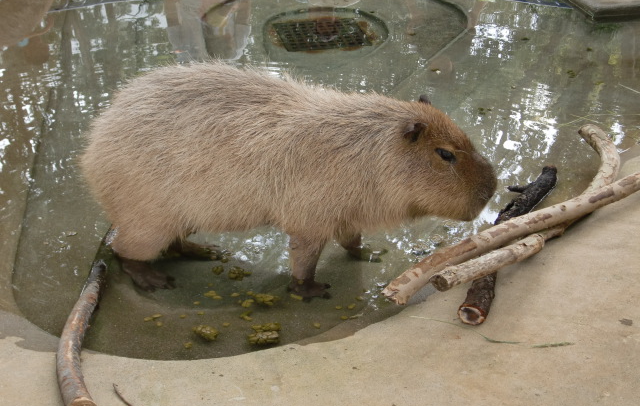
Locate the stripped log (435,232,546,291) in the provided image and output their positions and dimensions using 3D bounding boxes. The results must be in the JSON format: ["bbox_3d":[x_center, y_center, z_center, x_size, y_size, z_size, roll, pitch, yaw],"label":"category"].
[{"bbox_3d":[0.434,0.146,3.094,0.360,0.055,0.052,-19,33,-32],"label":"stripped log"}]

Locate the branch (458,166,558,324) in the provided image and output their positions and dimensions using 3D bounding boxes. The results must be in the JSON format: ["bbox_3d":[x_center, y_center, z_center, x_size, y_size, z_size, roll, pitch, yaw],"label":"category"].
[{"bbox_3d":[0.527,0.078,3.317,0.110,0.085,0.920,10,29,19],"label":"branch"}]

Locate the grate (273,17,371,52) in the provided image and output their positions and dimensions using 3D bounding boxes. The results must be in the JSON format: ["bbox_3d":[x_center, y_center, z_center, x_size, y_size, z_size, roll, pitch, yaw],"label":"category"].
[{"bbox_3d":[0.006,-0.701,5.142,0.350,0.030,0.350,-5,27,-10],"label":"grate"}]

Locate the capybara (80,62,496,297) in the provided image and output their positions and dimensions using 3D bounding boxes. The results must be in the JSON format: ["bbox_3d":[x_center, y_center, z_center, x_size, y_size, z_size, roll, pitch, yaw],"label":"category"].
[{"bbox_3d":[-0.080,-0.069,3.175,1.060,0.600,0.380,3,27,5],"label":"capybara"}]

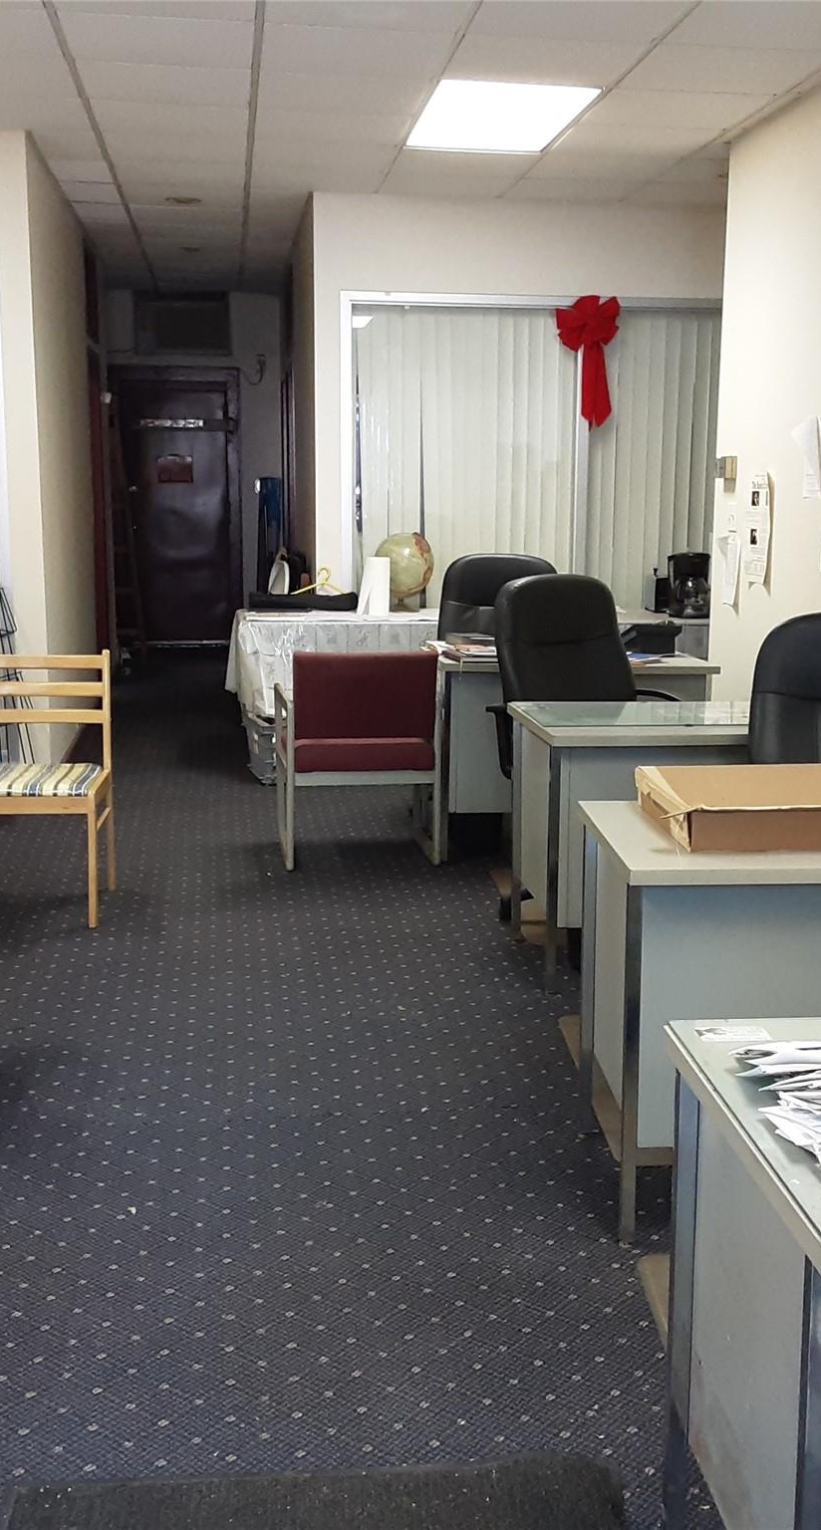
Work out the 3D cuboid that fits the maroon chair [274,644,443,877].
[{"bbox_3d":[-0.216,-0.065,6.327,0.600,0.800,0.600,-1,11,-10],"label":"maroon chair"}]

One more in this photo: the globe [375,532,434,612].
[{"bbox_3d":[-0.031,-0.941,8.054,0.305,0.390,0.305,0,10,-6],"label":"globe"}]

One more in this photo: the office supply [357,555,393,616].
[{"bbox_3d":[-0.172,-0.848,7.906,0.150,0.270,0.120,-6,12,-30],"label":"office supply"}]

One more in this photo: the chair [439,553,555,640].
[{"bbox_3d":[0.442,-0.312,6.870,0.650,1.075,0.680,0,10,-4],"label":"chair"}]

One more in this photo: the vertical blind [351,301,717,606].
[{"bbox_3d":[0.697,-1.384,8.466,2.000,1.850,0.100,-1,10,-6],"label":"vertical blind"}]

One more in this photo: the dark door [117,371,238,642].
[{"bbox_3d":[-1.847,-2.014,13.060,0.970,2.150,0.090,0,10,-6],"label":"dark door"}]

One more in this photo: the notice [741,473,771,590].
[{"bbox_3d":[1.317,-0.887,6.263,0.025,0.406,0.233,0,10,-6],"label":"notice"}]

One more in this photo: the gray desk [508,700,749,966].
[{"bbox_3d":[0.882,0.218,5.008,1.080,0.740,0.650,-1,10,-6],"label":"gray desk"}]

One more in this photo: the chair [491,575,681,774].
[{"bbox_3d":[0.626,-0.055,5.472,0.650,1.075,0.680,-6,12,-33],"label":"chair"}]

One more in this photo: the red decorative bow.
[{"bbox_3d":[0.888,-2.016,8.251,0.315,0.655,0.120,0,10,-6],"label":"red decorative bow"}]

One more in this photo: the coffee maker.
[{"bbox_3d":[1.371,-0.898,8.144,0.218,0.330,0.244,0,10,-6],"label":"coffee maker"}]

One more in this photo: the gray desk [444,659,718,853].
[{"bbox_3d":[0.600,-0.066,6.541,1.070,0.740,0.650,-1,10,-6],"label":"gray desk"}]

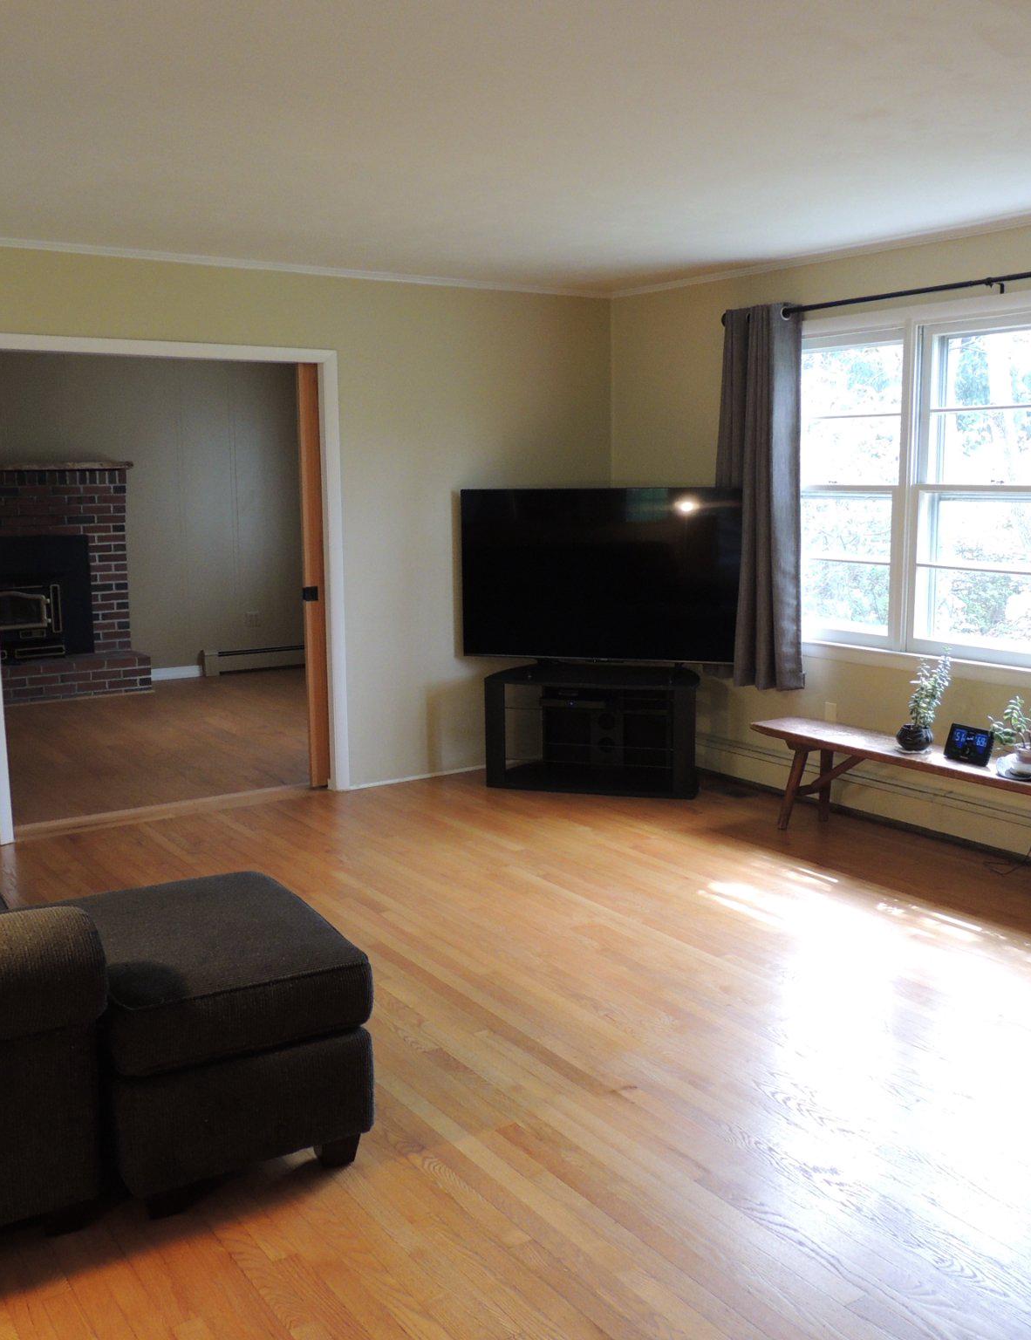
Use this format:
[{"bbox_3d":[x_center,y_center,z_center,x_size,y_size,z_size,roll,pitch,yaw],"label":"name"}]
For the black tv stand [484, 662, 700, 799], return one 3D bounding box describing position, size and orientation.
[{"bbox_3d":[0.404,0.291,6.105,1.020,0.540,0.540,2,9,16],"label":"black tv stand"}]

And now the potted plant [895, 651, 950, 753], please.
[{"bbox_3d":[1.591,0.123,4.839,0.200,0.385,0.170,2,10,18],"label":"potted plant"}]

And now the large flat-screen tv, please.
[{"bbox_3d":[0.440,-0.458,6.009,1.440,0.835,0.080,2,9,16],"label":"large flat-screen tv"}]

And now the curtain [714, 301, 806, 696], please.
[{"bbox_3d":[1.123,-0.784,5.713,0.130,1.710,0.530,-7,11,-34],"label":"curtain"}]

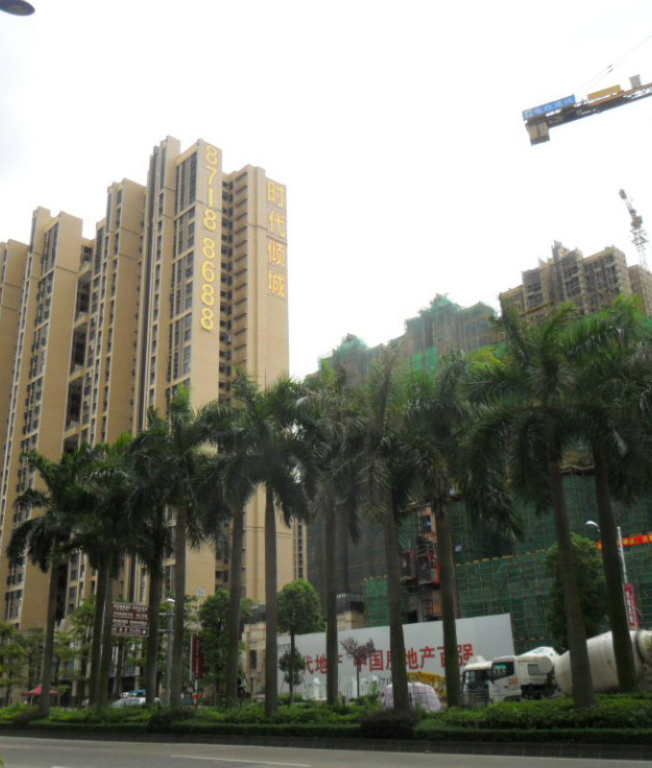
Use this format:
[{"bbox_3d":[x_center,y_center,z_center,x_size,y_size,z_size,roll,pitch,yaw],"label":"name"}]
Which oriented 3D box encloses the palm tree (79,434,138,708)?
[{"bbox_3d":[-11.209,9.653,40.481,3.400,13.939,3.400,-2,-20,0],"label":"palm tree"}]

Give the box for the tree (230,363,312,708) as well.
[{"bbox_3d":[-2.177,6.127,31.339,4.000,13.400,4.000,-2,-20,-1],"label":"tree"}]

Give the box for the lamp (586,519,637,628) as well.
[{"bbox_3d":[13.565,10.764,38.186,2.000,9.100,0.900,10,-23,-30],"label":"lamp"}]

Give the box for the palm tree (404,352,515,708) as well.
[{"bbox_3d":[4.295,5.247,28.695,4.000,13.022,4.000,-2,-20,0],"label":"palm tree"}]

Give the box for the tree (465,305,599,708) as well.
[{"bbox_3d":[7.028,3.603,24.413,4.500,12.800,4.500,-17,-25,35],"label":"tree"}]

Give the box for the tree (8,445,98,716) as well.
[{"bbox_3d":[-13.604,9.848,39.949,4.200,13.342,4.200,-2,-20,0],"label":"tree"}]

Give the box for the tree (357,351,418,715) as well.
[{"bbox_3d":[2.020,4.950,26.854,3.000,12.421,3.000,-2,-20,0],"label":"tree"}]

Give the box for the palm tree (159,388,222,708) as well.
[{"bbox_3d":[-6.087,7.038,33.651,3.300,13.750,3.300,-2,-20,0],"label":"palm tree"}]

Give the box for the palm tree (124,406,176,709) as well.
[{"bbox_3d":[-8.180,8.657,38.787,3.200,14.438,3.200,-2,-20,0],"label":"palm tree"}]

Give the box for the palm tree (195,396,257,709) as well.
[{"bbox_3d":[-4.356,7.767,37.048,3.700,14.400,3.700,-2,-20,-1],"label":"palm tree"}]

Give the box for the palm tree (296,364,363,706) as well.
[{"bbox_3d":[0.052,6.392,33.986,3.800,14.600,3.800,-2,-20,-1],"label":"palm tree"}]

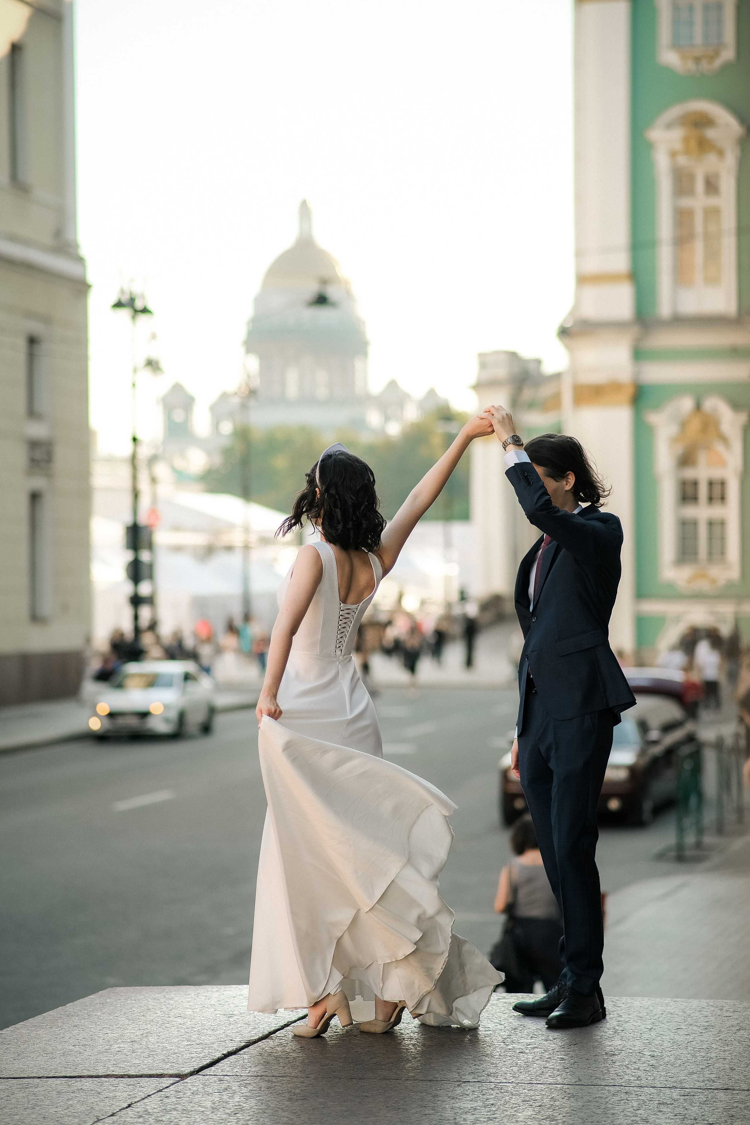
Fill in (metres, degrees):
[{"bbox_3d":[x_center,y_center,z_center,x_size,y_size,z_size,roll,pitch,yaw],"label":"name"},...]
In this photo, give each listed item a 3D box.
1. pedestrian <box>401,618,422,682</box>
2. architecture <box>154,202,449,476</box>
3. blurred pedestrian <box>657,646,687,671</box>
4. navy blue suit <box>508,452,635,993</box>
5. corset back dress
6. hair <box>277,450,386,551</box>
[{"bbox_3d":[0.951,2.297,103.000,0.500,1.700,0.360,0,-1,0],"label":"pedestrian"},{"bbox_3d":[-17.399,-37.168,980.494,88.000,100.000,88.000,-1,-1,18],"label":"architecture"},{"bbox_3d":[5.734,2.285,76.984,0.500,1.700,0.360,0,-1,0],"label":"blurred pedestrian"},{"bbox_3d":[0.602,0.504,12.270,0.400,1.630,0.480,0,0,-32],"label":"navy blue suit"},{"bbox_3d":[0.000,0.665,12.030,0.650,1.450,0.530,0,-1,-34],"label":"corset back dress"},{"bbox_3d":[-0.126,-0.184,11.900,0.290,0.300,0.260,0,0,-25],"label":"hair"}]

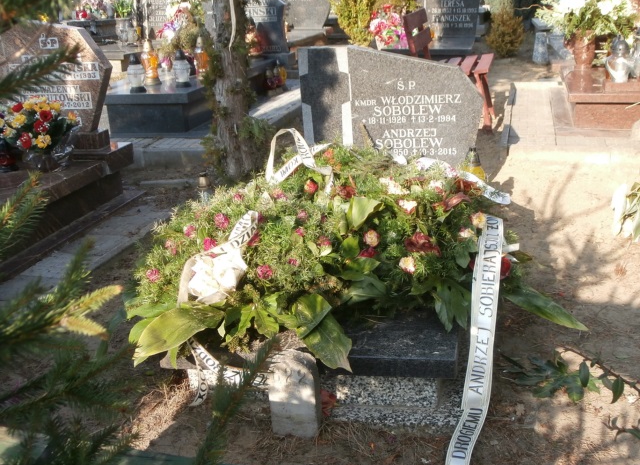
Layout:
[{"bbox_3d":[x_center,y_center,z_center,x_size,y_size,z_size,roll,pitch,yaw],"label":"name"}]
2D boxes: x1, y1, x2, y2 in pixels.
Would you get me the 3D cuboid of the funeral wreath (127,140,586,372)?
[{"bbox_3d":[0.150,-0.010,2.780,1.460,0.500,1.150,0,20,7],"label":"funeral wreath"}]

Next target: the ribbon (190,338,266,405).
[{"bbox_3d":[-0.289,0.439,2.220,0.230,0.180,0.120,0,20,7],"label":"ribbon"}]

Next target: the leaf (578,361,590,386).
[{"bbox_3d":[0.806,0.429,2.140,0.032,0.078,0.020,0,20,7],"label":"leaf"}]

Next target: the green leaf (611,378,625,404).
[{"bbox_3d":[0.889,0.475,2.100,0.034,0.080,0.024,0,20,7],"label":"green leaf"}]

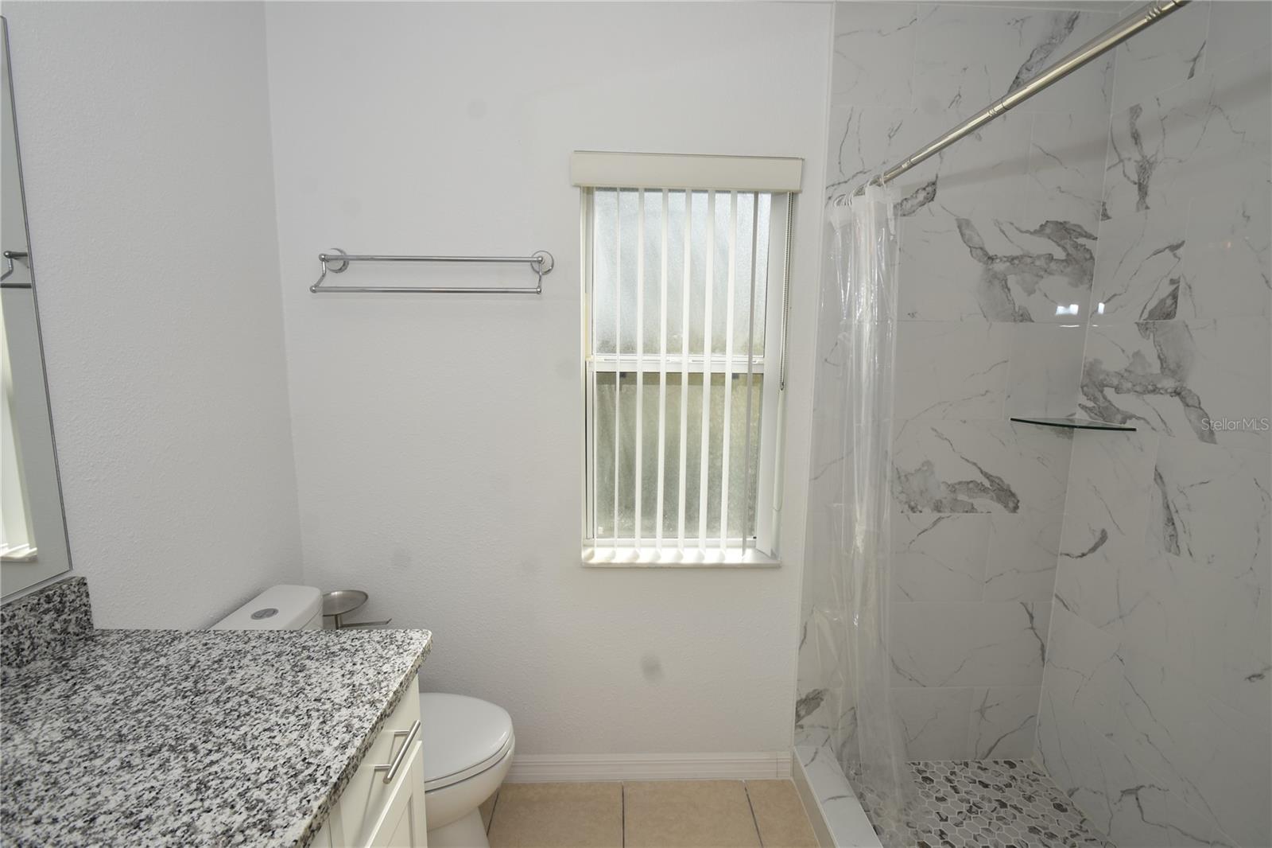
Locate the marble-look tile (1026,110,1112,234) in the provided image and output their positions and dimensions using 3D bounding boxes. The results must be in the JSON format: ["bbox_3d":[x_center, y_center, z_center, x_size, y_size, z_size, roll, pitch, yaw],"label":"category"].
[{"bbox_3d":[1.286,-0.764,1.584,0.232,0.302,0.010,0,7,-2],"label":"marble-look tile"}]

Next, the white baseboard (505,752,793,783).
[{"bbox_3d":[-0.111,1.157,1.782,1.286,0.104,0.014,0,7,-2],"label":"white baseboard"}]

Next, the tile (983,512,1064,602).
[{"bbox_3d":[1.278,0.443,1.750,0.246,0.301,0.011,1,7,-2],"label":"tile"}]

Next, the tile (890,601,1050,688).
[{"bbox_3d":[1.097,0.741,1.781,0.598,0.299,0.011,1,7,-2],"label":"tile"}]

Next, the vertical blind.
[{"bbox_3d":[0.147,-0.170,1.695,0.620,1.180,0.080,1,7,-2],"label":"vertical blind"}]

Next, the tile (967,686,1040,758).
[{"bbox_3d":[1.270,1.028,1.821,0.244,0.271,0.011,1,7,-2],"label":"tile"}]

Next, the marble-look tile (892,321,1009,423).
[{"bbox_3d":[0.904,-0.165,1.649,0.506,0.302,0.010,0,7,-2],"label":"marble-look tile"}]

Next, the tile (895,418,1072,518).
[{"bbox_3d":[1.091,0.139,1.694,0.598,0.302,0.010,0,7,-2],"label":"tile"}]

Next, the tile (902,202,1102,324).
[{"bbox_3d":[1.099,-0.465,1.617,0.598,0.302,0.010,0,7,-2],"label":"tile"}]

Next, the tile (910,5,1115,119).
[{"bbox_3d":[1.106,-1.053,1.542,0.598,0.273,0.010,0,7,-2],"label":"tile"}]

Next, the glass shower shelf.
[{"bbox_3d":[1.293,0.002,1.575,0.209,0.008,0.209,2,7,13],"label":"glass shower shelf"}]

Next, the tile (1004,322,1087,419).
[{"bbox_3d":[1.277,-0.162,1.661,0.234,0.302,0.010,0,7,-2],"label":"tile"}]

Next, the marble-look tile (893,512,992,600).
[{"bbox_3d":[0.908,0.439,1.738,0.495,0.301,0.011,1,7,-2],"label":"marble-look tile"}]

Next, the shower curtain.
[{"bbox_3d":[0.653,0.276,1.536,0.190,1.800,0.280,1,7,-2],"label":"shower curtain"}]

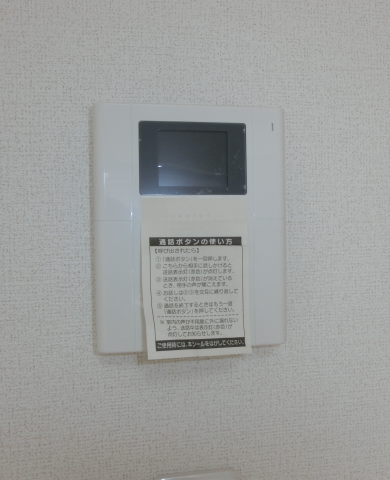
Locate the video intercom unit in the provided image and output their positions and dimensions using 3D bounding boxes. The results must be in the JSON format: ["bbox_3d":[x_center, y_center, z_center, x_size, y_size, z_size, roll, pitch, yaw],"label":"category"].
[{"bbox_3d":[-0.002,-0.011,0.373,0.158,0.200,0.030,-1,0,-8],"label":"video intercom unit"}]

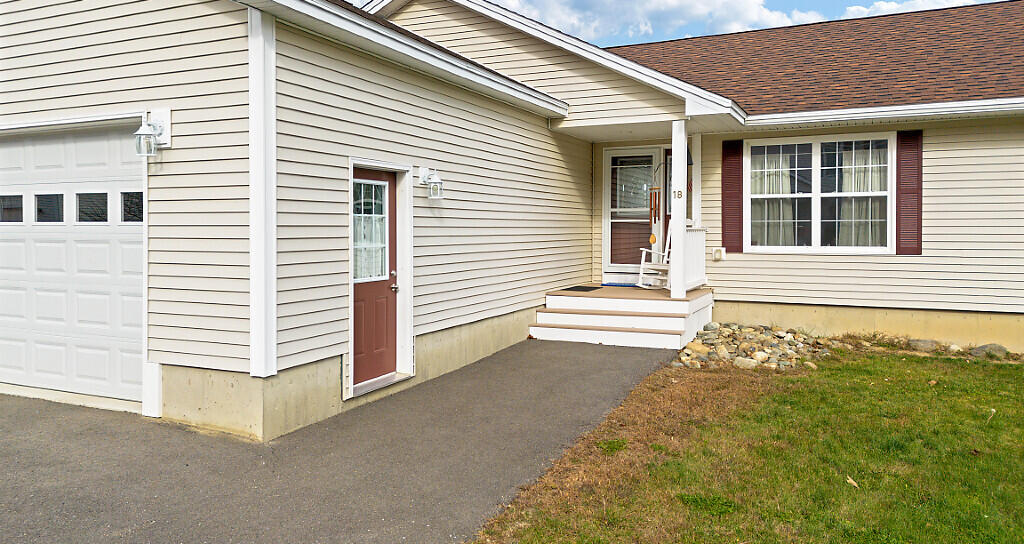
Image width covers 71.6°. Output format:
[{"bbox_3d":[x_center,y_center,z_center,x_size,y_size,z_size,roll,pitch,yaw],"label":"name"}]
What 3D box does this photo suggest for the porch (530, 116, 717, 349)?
[{"bbox_3d":[1.730,-0.600,10.500,2.100,3.000,2.450,1,3,25],"label":"porch"}]

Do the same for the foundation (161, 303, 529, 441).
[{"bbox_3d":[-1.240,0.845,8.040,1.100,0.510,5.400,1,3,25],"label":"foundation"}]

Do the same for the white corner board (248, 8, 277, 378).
[{"bbox_3d":[-1.908,-0.600,5.450,0.143,2.780,0.141,1,3,25],"label":"white corner board"}]

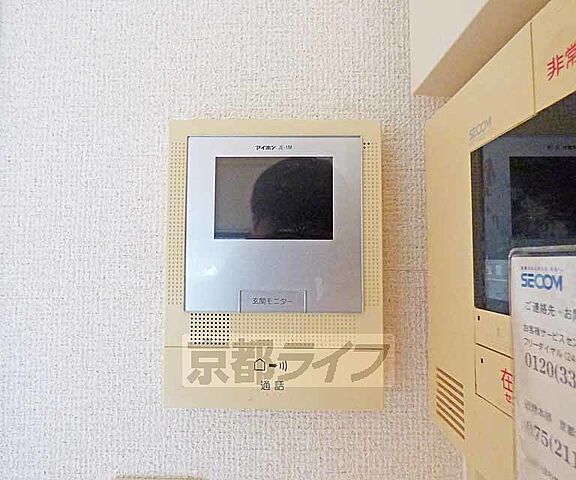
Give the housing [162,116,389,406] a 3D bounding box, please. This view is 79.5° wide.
[{"bbox_3d":[-0.009,0.015,0.239,0.140,0.186,0.030,0,-3,0],"label":"housing"}]

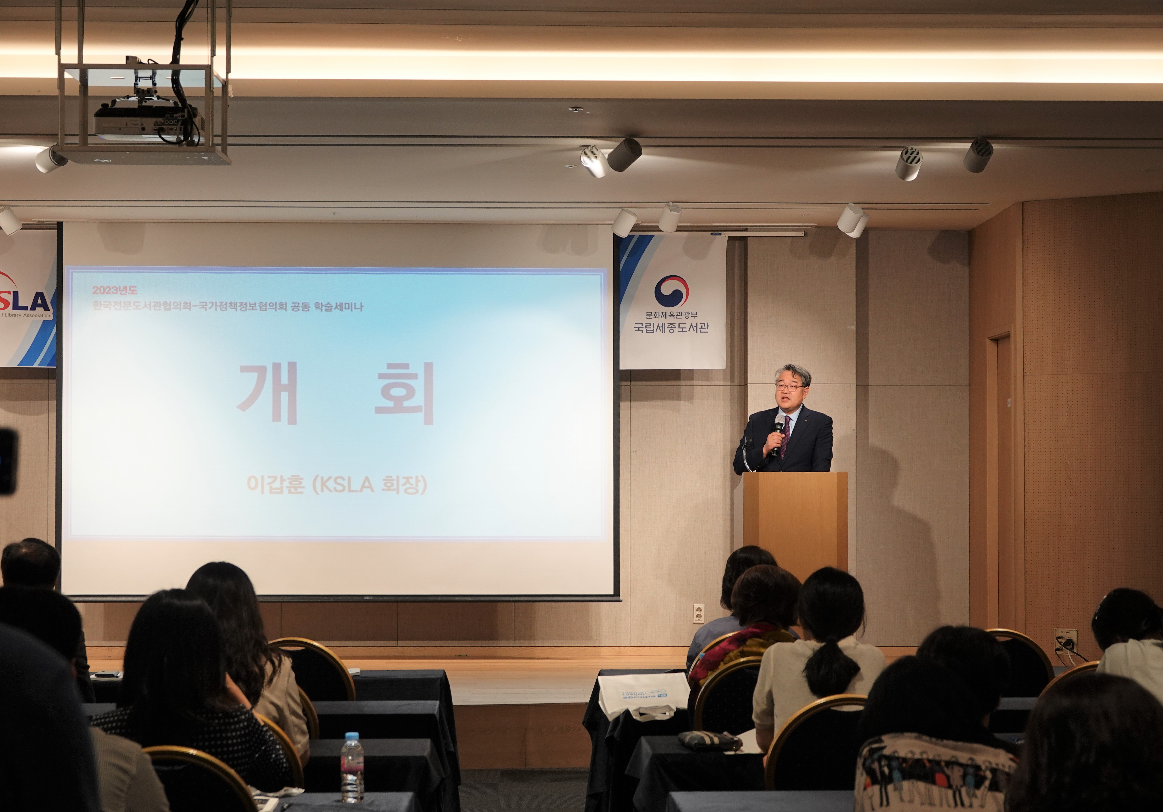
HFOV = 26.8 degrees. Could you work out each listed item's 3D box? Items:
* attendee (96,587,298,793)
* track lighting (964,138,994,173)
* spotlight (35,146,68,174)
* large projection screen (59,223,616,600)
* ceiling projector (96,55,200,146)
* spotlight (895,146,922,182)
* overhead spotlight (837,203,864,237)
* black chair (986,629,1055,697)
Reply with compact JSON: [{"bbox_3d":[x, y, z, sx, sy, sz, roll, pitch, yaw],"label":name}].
[{"bbox_3d":[-1.056,1.103,6.600,0.540,1.240,0.780,0,-1,-1],"label":"attendee"},{"bbox_3d":[1.700,-1.071,10.420,0.105,0.115,0.135,0,-29,-11],"label":"track lighting"},{"bbox_3d":[-2.312,-1.080,10.650,0.135,0.115,0.105,-18,-12,38],"label":"spotlight"},{"bbox_3d":[-1.434,0.031,14.450,3.330,2.270,0.060,0,-1,-1],"label":"large projection screen"},{"bbox_3d":[-1.616,-1.133,9.100,0.385,0.275,0.330,0,-1,-2],"label":"ceiling projector"},{"bbox_3d":[1.475,-1.093,10.990,0.104,0.108,0.134,0,-31,-5],"label":"spotlight"},{"bbox_3d":[1.485,-1.034,13.460,0.104,0.134,0.108,1,42,-35],"label":"overhead spotlight"},{"bbox_3d":[1.558,1.308,9.441,0.455,0.920,0.560,0,-1,-2],"label":"black chair"}]

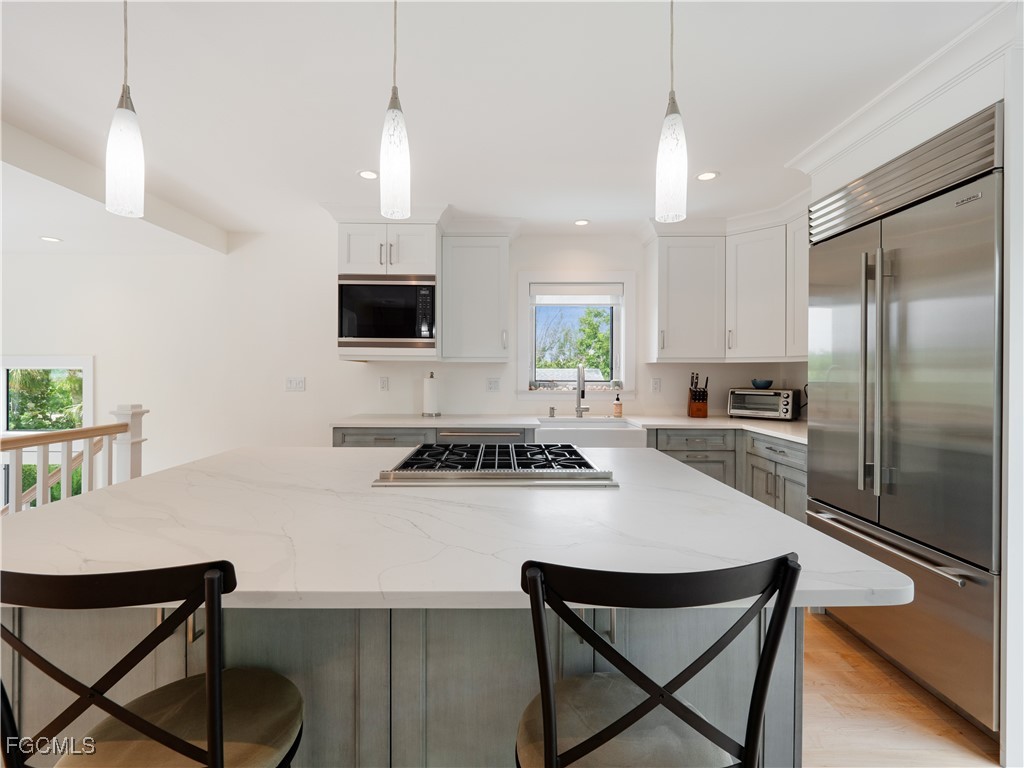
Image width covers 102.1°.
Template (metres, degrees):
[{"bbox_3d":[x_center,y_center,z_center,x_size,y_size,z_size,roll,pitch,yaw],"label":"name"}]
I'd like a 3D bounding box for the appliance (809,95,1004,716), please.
[{"bbox_3d":[1.880,0.145,1.785,0.650,2.150,0.880,0,1,-1],"label":"appliance"}]

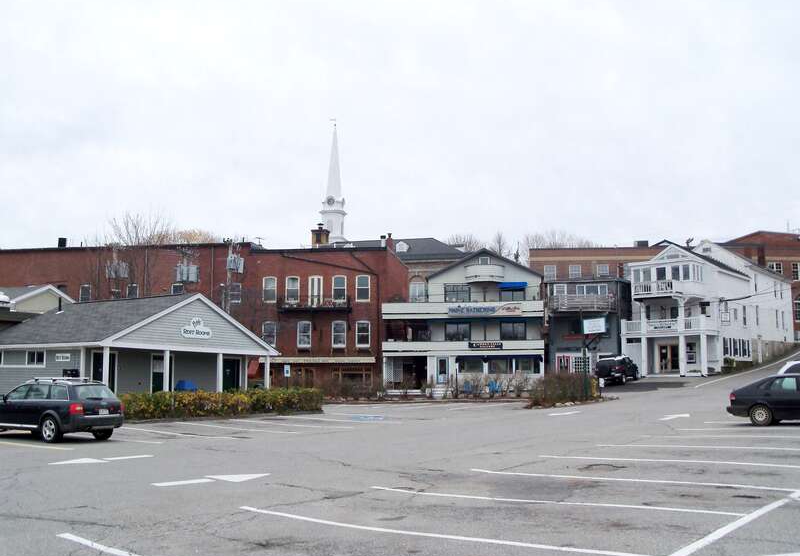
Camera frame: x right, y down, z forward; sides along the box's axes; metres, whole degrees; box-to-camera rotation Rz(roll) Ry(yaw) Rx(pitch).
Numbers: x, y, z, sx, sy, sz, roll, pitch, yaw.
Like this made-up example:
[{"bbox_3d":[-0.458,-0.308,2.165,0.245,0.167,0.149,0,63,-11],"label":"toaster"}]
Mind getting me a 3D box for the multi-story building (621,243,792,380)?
[{"bbox_3d":[26.284,2.522,68.769,6.700,11.400,25.100,-5,-8,38],"label":"multi-story building"}]

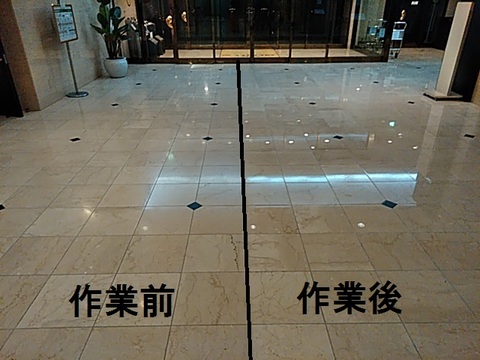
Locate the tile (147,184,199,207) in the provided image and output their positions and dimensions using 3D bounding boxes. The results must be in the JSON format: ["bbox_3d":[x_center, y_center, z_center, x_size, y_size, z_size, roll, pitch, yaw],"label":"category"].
[{"bbox_3d":[-0.573,0.133,3.256,0.400,0.020,0.412,-1,26,-1],"label":"tile"}]

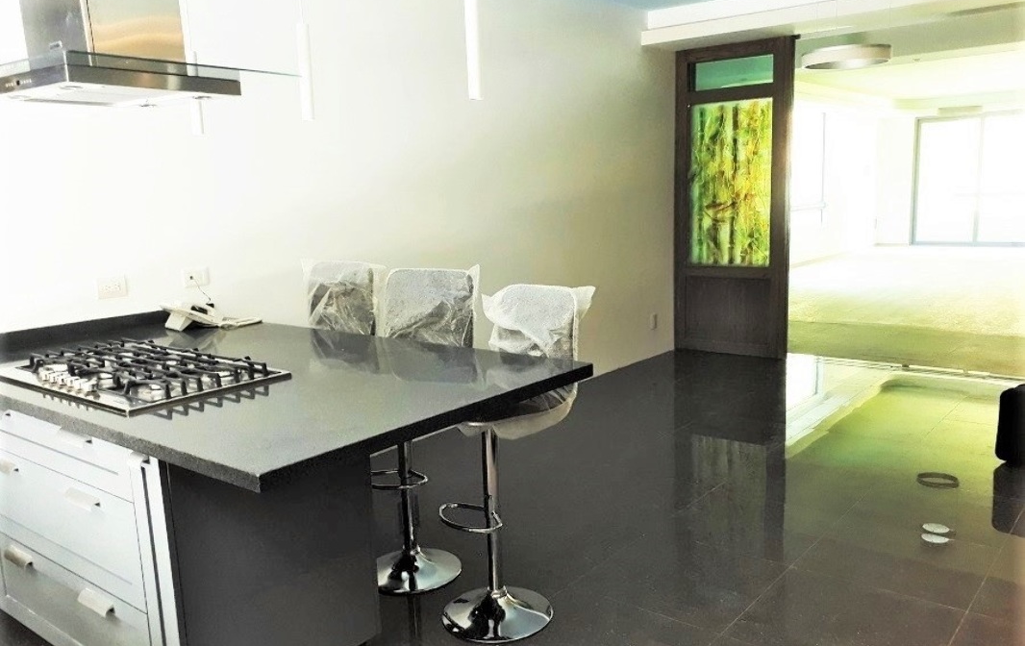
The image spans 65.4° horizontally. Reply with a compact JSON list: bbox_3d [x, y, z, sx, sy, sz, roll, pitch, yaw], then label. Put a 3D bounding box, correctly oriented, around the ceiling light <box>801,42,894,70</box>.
[{"bbox_3d":[1.840,-1.464,4.400,0.500,0.095,0.500,5,12,38],"label":"ceiling light"}]

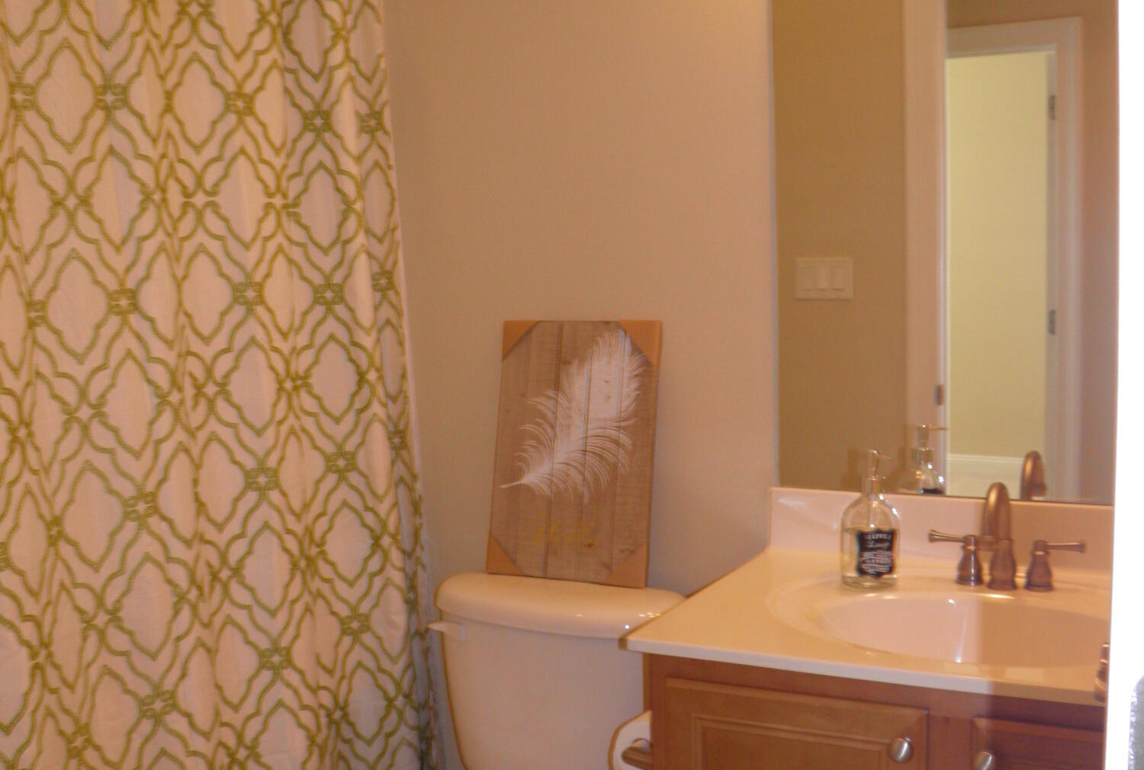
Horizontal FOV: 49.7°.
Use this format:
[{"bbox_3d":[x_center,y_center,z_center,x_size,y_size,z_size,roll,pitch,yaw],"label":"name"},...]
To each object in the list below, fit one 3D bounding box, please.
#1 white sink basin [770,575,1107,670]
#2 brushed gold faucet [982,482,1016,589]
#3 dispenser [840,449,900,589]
[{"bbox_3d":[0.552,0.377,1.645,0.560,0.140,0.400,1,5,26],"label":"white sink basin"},{"bbox_3d":[0.611,0.218,1.757,0.048,0.160,0.150,1,5,26],"label":"brushed gold faucet"},{"bbox_3d":[0.448,0.198,1.824,0.088,0.200,0.100,-2,5,-6],"label":"dispenser"}]

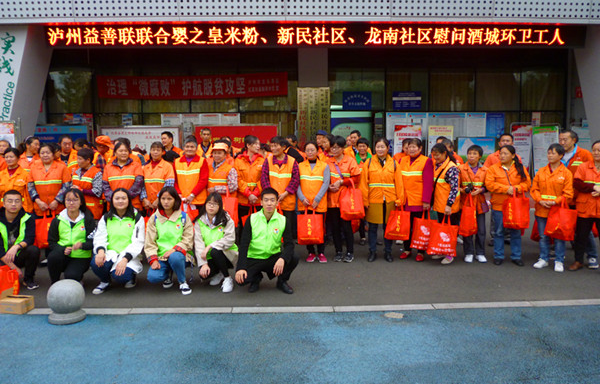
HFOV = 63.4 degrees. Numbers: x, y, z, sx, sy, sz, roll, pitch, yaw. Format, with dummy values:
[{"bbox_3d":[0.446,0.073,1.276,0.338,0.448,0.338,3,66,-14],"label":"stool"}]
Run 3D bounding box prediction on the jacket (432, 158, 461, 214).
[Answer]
[{"bbox_3d":[1.893,-0.084,6.270,0.400,0.700,0.290,4,7,37],"label":"jacket"}]

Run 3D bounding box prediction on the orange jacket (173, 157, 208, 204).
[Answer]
[{"bbox_3d":[-1.433,-0.151,6.380,0.440,0.660,0.290,-1,5,-6],"label":"orange jacket"}]

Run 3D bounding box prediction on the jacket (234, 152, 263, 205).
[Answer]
[{"bbox_3d":[-0.678,-0.173,6.450,0.420,0.700,0.270,-1,5,-6],"label":"jacket"}]

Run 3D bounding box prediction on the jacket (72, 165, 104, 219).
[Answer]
[{"bbox_3d":[-2.723,0.002,6.219,0.350,0.707,0.280,0,4,3],"label":"jacket"}]

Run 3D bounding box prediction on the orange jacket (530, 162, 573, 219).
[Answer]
[{"bbox_3d":[3.057,-0.017,5.886,0.470,0.681,0.340,3,5,30],"label":"orange jacket"}]

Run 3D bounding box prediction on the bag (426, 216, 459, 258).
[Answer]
[{"bbox_3d":[1.780,0.557,6.061,0.370,0.530,0.110,1,5,18],"label":"bag"}]

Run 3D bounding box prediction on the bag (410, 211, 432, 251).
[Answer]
[{"bbox_3d":[1.586,0.497,6.257,0.350,0.546,0.110,1,5,18],"label":"bag"}]

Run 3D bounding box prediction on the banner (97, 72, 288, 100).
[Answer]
[{"bbox_3d":[-2.679,-2.642,12.095,4.850,0.570,0.050,0,6,0],"label":"banner"}]

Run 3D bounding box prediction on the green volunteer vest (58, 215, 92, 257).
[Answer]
[{"bbox_3d":[-2.488,0.475,5.355,0.380,0.500,0.260,-1,6,-10],"label":"green volunteer vest"}]

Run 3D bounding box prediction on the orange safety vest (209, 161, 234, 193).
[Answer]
[{"bbox_3d":[-1.057,-0.118,6.410,0.380,0.595,0.280,0,4,3],"label":"orange safety vest"}]

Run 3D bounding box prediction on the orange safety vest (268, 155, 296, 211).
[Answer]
[{"bbox_3d":[-0.237,-0.109,6.221,0.400,0.720,0.280,1,6,10],"label":"orange safety vest"}]

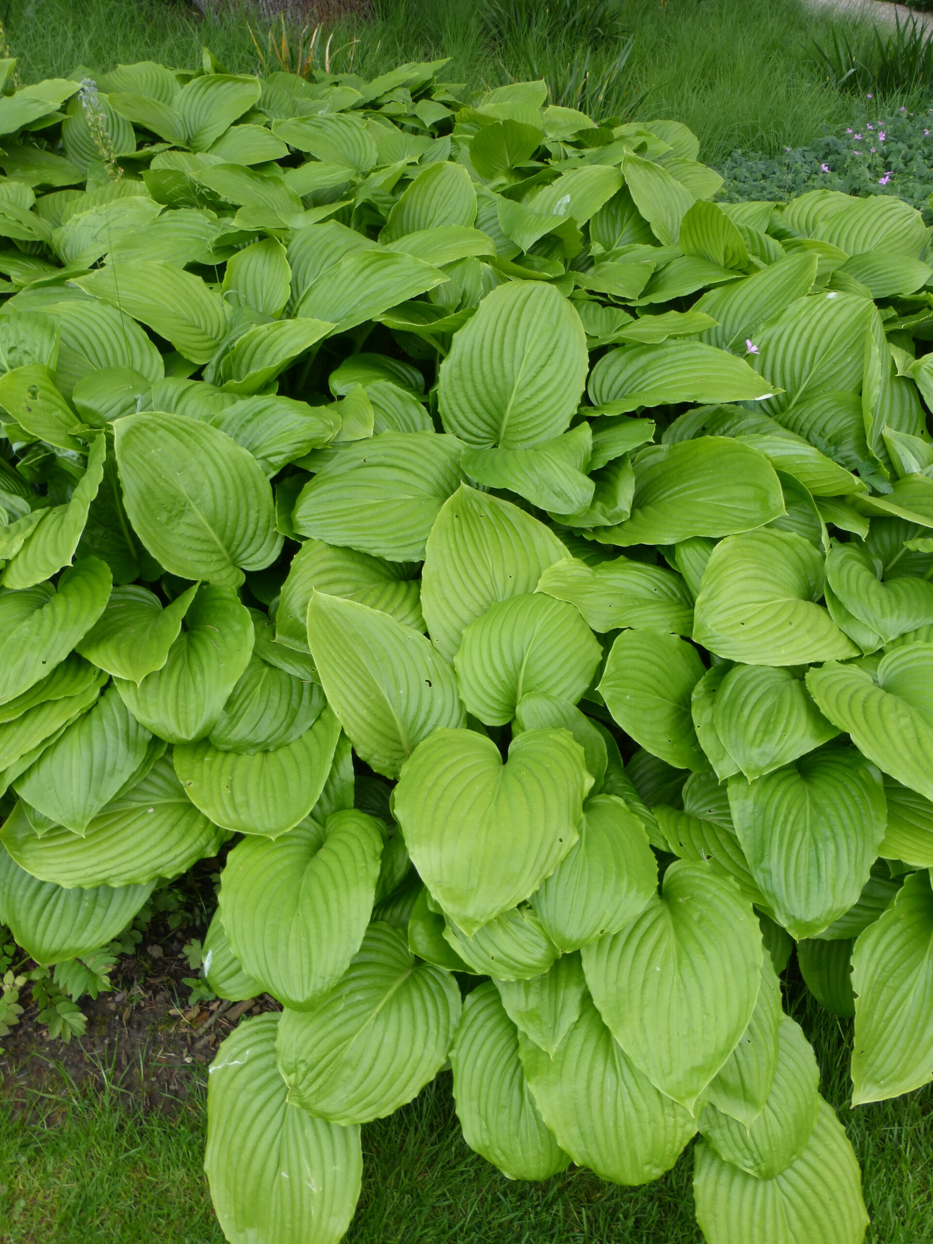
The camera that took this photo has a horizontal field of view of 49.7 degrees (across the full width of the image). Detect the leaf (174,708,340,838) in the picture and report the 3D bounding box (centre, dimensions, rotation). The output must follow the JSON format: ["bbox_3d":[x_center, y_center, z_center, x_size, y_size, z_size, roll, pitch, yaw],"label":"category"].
[{"bbox_3d":[-0.268,0.176,1.300,0.210,0.060,0.235,-4,63,-2],"label":"leaf"}]

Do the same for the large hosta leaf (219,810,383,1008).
[{"bbox_3d":[-0.201,0.348,1.213,0.195,0.075,0.239,7,84,1],"label":"large hosta leaf"}]

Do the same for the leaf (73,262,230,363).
[{"bbox_3d":[-0.545,-0.535,1.707,0.295,0.060,0.185,25,69,15],"label":"leaf"}]

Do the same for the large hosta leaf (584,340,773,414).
[{"bbox_3d":[0.350,-0.387,1.588,0.310,0.075,0.170,-2,61,-14],"label":"large hosta leaf"}]

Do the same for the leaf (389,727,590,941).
[{"bbox_3d":[0.027,0.239,1.151,0.220,0.075,0.250,7,83,1],"label":"leaf"}]

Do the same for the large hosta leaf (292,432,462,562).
[{"bbox_3d":[-0.124,-0.182,1.470,0.250,0.060,0.200,-9,65,7],"label":"large hosta leaf"}]

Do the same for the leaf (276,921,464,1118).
[{"bbox_3d":[-0.128,0.492,1.233,0.200,0.060,0.260,40,79,24],"label":"leaf"}]

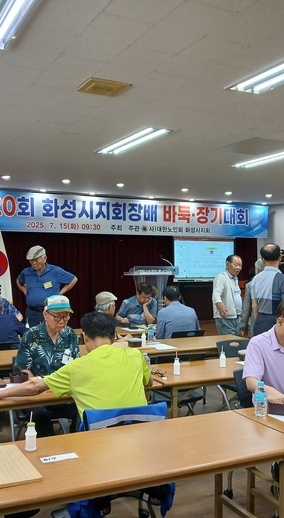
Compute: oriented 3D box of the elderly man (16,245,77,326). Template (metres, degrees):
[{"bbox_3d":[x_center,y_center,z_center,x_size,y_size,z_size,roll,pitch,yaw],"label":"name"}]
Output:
[{"bbox_3d":[-1.196,0.700,6.500,0.750,1.710,0.380,0,0,6],"label":"elderly man"}]

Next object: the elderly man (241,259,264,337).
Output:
[{"bbox_3d":[1.438,0.774,6.298,0.500,1.600,0.330,0,0,-24],"label":"elderly man"}]

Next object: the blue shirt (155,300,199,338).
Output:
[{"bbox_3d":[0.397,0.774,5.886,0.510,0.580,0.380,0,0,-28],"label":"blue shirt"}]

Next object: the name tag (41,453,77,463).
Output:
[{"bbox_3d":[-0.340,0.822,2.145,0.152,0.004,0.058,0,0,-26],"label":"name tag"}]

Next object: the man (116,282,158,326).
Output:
[{"bbox_3d":[-0.059,0.941,6.698,0.540,1.260,0.750,0,0,-25],"label":"man"}]

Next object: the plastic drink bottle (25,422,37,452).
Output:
[{"bbox_3d":[-0.475,0.764,2.235,0.051,0.115,0.051,0,0,0],"label":"plastic drink bottle"}]

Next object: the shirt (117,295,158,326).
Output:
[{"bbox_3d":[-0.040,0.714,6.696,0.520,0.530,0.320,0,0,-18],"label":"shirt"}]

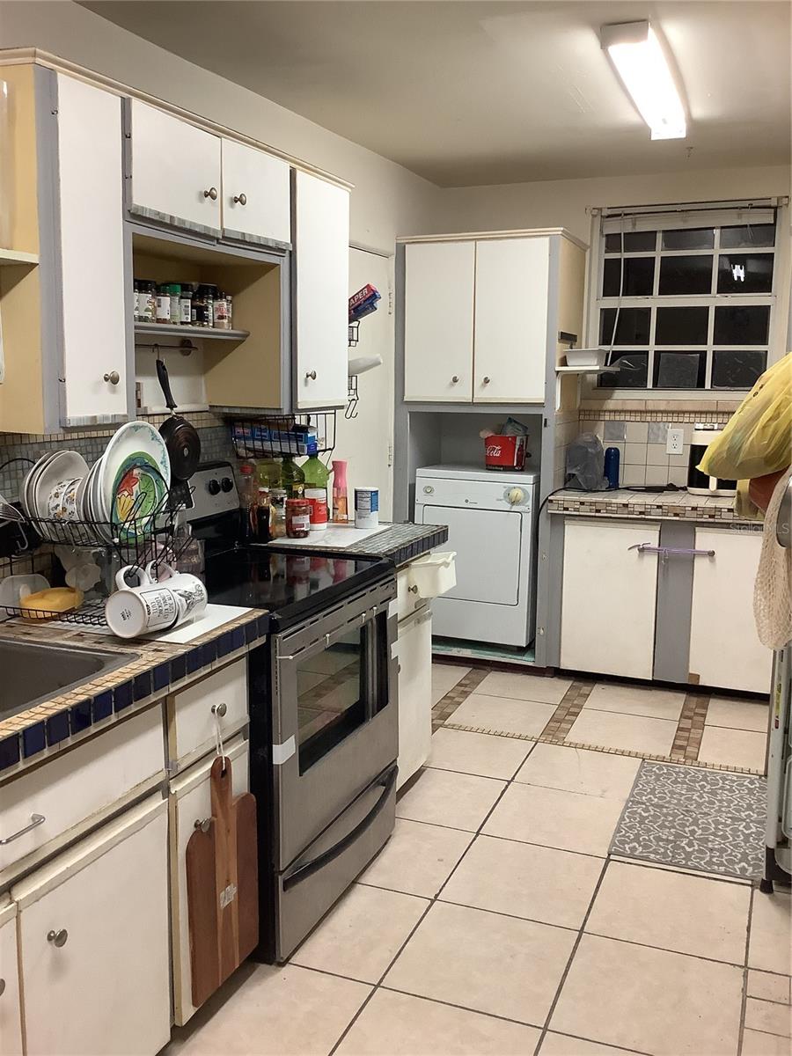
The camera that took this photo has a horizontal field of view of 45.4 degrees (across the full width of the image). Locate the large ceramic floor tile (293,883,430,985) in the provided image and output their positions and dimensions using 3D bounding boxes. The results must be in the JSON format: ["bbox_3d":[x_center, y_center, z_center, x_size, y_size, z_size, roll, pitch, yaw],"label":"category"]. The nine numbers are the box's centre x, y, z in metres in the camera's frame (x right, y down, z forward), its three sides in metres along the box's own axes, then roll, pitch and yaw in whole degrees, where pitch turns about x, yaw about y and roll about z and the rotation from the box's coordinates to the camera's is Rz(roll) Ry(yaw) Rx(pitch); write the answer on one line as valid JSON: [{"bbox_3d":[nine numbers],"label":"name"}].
[{"bbox_3d":[-0.155,1.053,2.517,0.400,0.010,0.400,4,10,22],"label":"large ceramic floor tile"}]

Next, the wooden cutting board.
[{"bbox_3d":[-0.387,0.763,2.127,0.019,0.530,0.287,4,10,22],"label":"wooden cutting board"}]

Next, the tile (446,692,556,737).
[{"bbox_3d":[0.468,0.815,4.102,0.401,0.010,0.418,4,10,21],"label":"tile"}]

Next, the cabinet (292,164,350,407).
[{"bbox_3d":[-0.385,-0.771,3.160,0.329,0.721,0.383,4,10,22],"label":"cabinet"}]

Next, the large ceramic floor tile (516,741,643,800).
[{"bbox_3d":[0.696,0.922,3.584,0.412,0.012,0.414,4,10,21],"label":"large ceramic floor tile"}]

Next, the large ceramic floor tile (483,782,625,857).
[{"bbox_3d":[0.526,0.958,3.113,0.400,0.010,0.400,4,10,22],"label":"large ceramic floor tile"}]

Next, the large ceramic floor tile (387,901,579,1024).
[{"bbox_3d":[0.223,1.079,2.368,0.400,0.010,0.400,4,10,22],"label":"large ceramic floor tile"}]

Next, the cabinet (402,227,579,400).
[{"bbox_3d":[0.480,-1.018,4.688,0.768,0.774,0.591,4,10,21],"label":"cabinet"}]

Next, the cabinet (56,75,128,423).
[{"bbox_3d":[-0.798,-0.611,2.136,0.300,0.700,0.210,4,10,22],"label":"cabinet"}]

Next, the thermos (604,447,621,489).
[{"bbox_3d":[1.108,-0.304,4.840,0.071,0.211,0.071,4,10,21],"label":"thermos"}]

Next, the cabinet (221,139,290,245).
[{"bbox_3d":[-0.558,-0.996,2.873,0.328,0.260,0.403,4,10,21],"label":"cabinet"}]

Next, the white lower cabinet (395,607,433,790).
[{"bbox_3d":[-0.213,0.560,3.322,0.570,0.560,0.440,4,10,22],"label":"white lower cabinet"}]

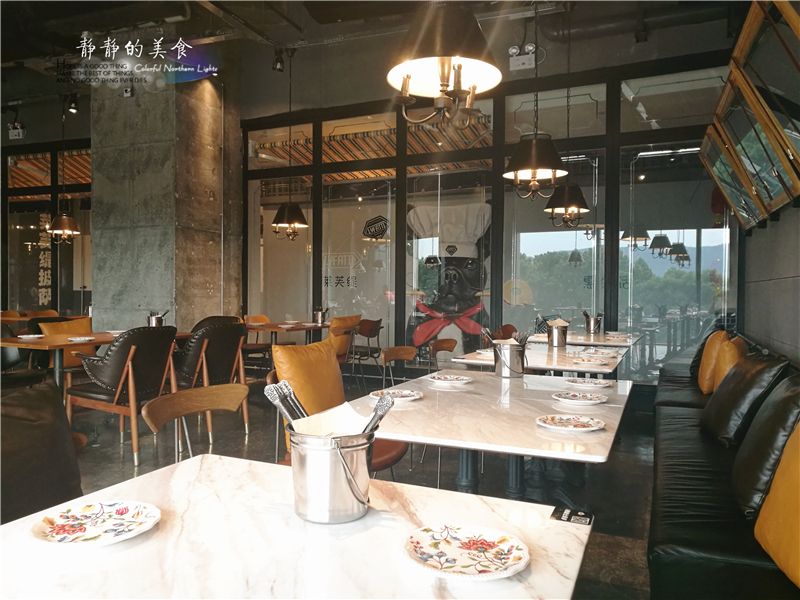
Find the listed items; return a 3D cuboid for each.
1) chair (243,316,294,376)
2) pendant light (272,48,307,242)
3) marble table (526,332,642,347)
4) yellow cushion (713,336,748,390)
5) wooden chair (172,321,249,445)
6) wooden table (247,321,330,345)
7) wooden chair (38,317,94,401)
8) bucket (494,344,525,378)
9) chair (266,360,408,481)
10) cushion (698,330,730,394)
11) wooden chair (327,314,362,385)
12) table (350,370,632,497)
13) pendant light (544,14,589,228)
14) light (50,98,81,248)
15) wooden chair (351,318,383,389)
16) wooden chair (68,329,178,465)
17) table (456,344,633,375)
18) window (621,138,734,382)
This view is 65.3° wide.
[{"bbox_3d":[-1.495,0.583,6.958,0.500,0.790,0.480,1,1,23],"label":"chair"},{"bbox_3d":[-1.057,-1.508,6.131,0.360,1.860,0.360,0,1,0],"label":"pendant light"},{"bbox_3d":[1.414,0.646,4.670,0.700,0.735,1.150,0,1,24],"label":"marble table"},{"bbox_3d":[2.019,0.426,3.880,0.160,0.430,0.430,22,9,22],"label":"yellow cushion"},{"bbox_3d":[-1.515,0.598,4.628,0.600,0.820,0.570,1,1,25],"label":"wooden chair"},{"bbox_3d":[-1.115,0.615,6.289,0.760,0.750,1.200,1,1,23],"label":"wooden table"},{"bbox_3d":[-2.855,0.581,5.428,0.600,0.810,0.600,1,1,23],"label":"wooden chair"},{"bbox_3d":[0.426,0.239,2.430,0.125,0.128,0.125,0,1,0],"label":"bucket"},{"bbox_3d":[-0.241,0.665,2.589,0.500,0.760,0.500,1,1,22],"label":"chair"},{"bbox_3d":[2.148,0.417,4.249,0.160,0.430,0.430,22,9,22],"label":"cushion"},{"bbox_3d":[-0.639,0.602,5.665,0.500,0.800,0.460,0,1,24],"label":"wooden chair"},{"bbox_3d":[0.295,0.682,1.959,0.760,0.750,1.200,1,1,23],"label":"table"},{"bbox_3d":[1.322,-1.387,4.862,0.360,1.690,0.360,1,1,23],"label":"pendant light"},{"bbox_3d":[-3.414,-1.318,6.350,0.335,1.500,0.335,0,1,24],"label":"light"},{"bbox_3d":[-0.413,0.593,6.133,0.500,0.810,0.450,0,1,24],"label":"wooden chair"},{"bbox_3d":[-1.816,0.596,4.095,0.580,0.830,0.540,0,1,24],"label":"wooden chair"},{"bbox_3d":[0.833,0.667,3.466,0.760,0.750,1.200,1,1,23],"label":"table"},{"bbox_3d":[2.429,-0.309,5.429,0.940,2.080,0.070,0,1,24],"label":"window"}]

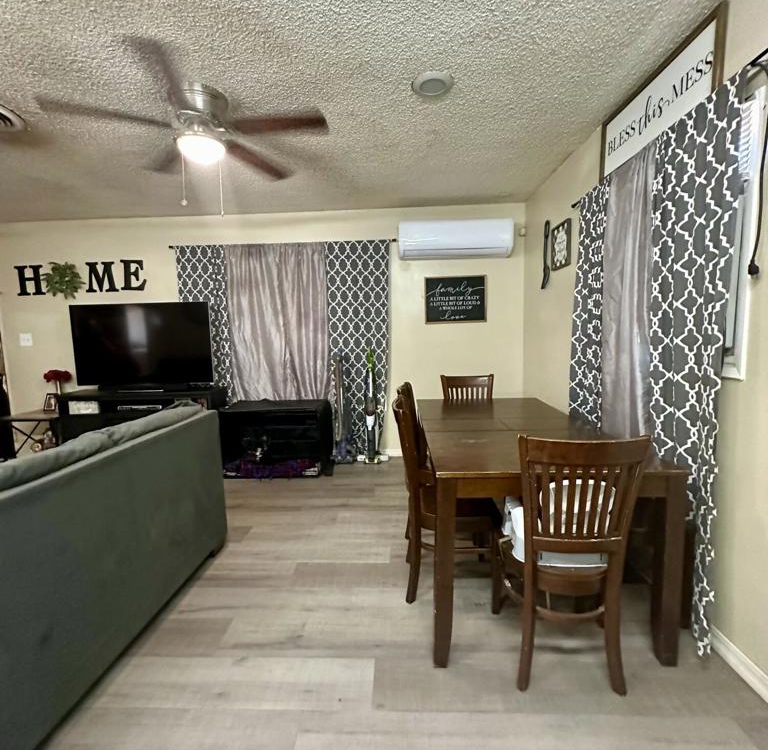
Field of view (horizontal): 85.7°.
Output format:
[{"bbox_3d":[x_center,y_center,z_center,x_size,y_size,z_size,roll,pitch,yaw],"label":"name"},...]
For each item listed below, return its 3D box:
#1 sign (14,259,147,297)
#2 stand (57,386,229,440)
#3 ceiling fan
[{"bbox_3d":[-3.020,-0.945,4.117,1.325,0.345,0.040,-1,6,2],"label":"sign"},{"bbox_3d":[-2.255,0.532,3.962,1.385,0.755,0.370,-1,6,2],"label":"stand"},{"bbox_3d":[-0.928,-1.218,2.047,1.290,0.320,1.270,-1,6,2],"label":"ceiling fan"}]

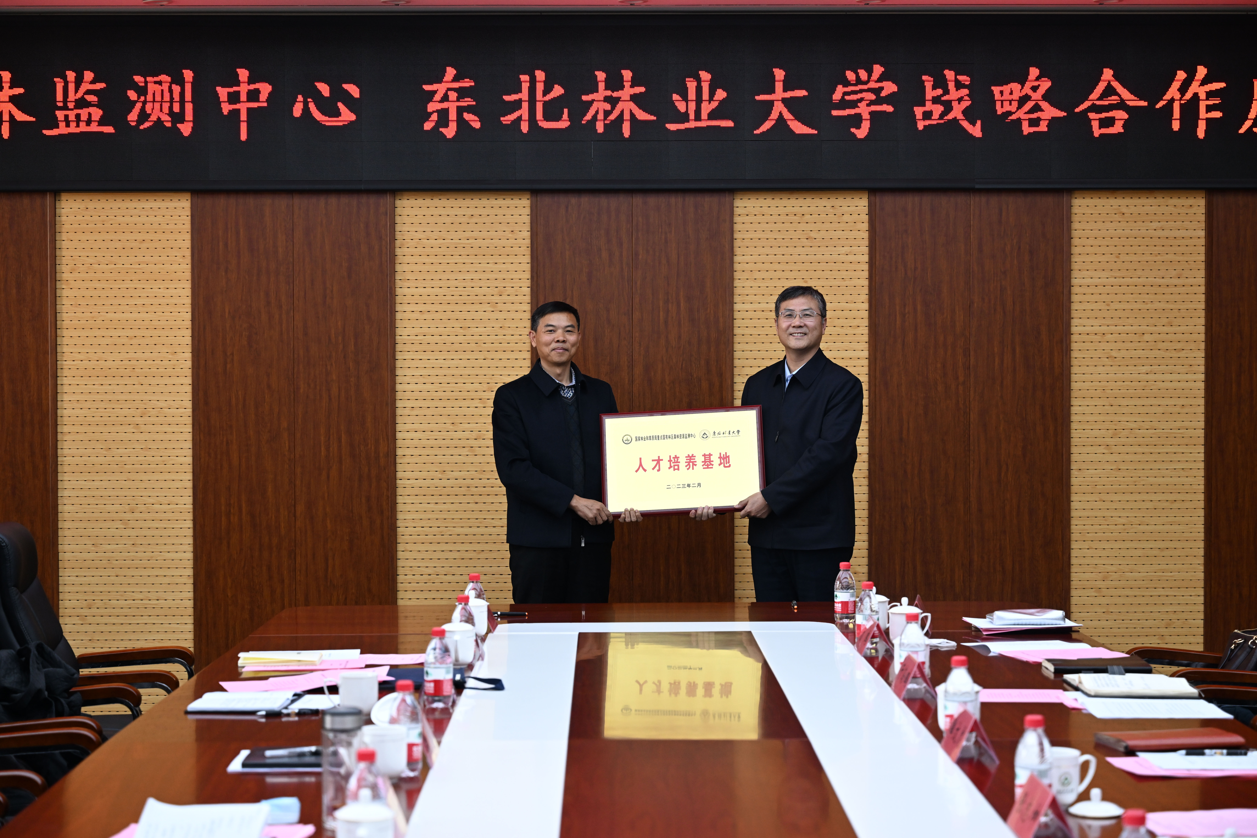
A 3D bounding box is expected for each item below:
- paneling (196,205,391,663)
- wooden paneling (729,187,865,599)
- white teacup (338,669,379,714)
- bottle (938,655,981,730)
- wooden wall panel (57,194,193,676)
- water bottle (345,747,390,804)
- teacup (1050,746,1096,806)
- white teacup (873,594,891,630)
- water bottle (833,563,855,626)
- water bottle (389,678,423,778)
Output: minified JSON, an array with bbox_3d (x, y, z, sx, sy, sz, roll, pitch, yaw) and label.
[{"bbox_3d":[-1.337,0.181,9.801,0.818,2.179,0.040,0,1,-1],"label":"paneling"},{"bbox_3d":[0.692,0.178,9.825,0.538,2.177,0.040,0,1,-1],"label":"wooden paneling"},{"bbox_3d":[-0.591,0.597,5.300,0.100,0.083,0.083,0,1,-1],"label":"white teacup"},{"bbox_3d":[0.659,0.559,4.860,0.060,0.175,0.060,0,1,-1],"label":"bottle"},{"bbox_3d":[-2.015,0.136,9.785,0.536,2.078,0.030,0,1,-1],"label":"wooden wall panel"},{"bbox_3d":[-0.394,0.591,3.680,0.060,0.175,0.060,0,1,-1],"label":"water bottle"},{"bbox_3d":[0.757,0.623,4.258,0.108,0.091,0.083,0,1,-1],"label":"teacup"},{"bbox_3d":[0.710,0.542,6.967,0.124,0.120,0.092,0,1,-1],"label":"white teacup"},{"bbox_3d":[0.628,0.504,7.080,0.060,0.175,0.060,0,1,-1],"label":"water bottle"},{"bbox_3d":[-0.415,0.577,4.569,0.062,0.173,0.062,0,1,-1],"label":"water bottle"}]

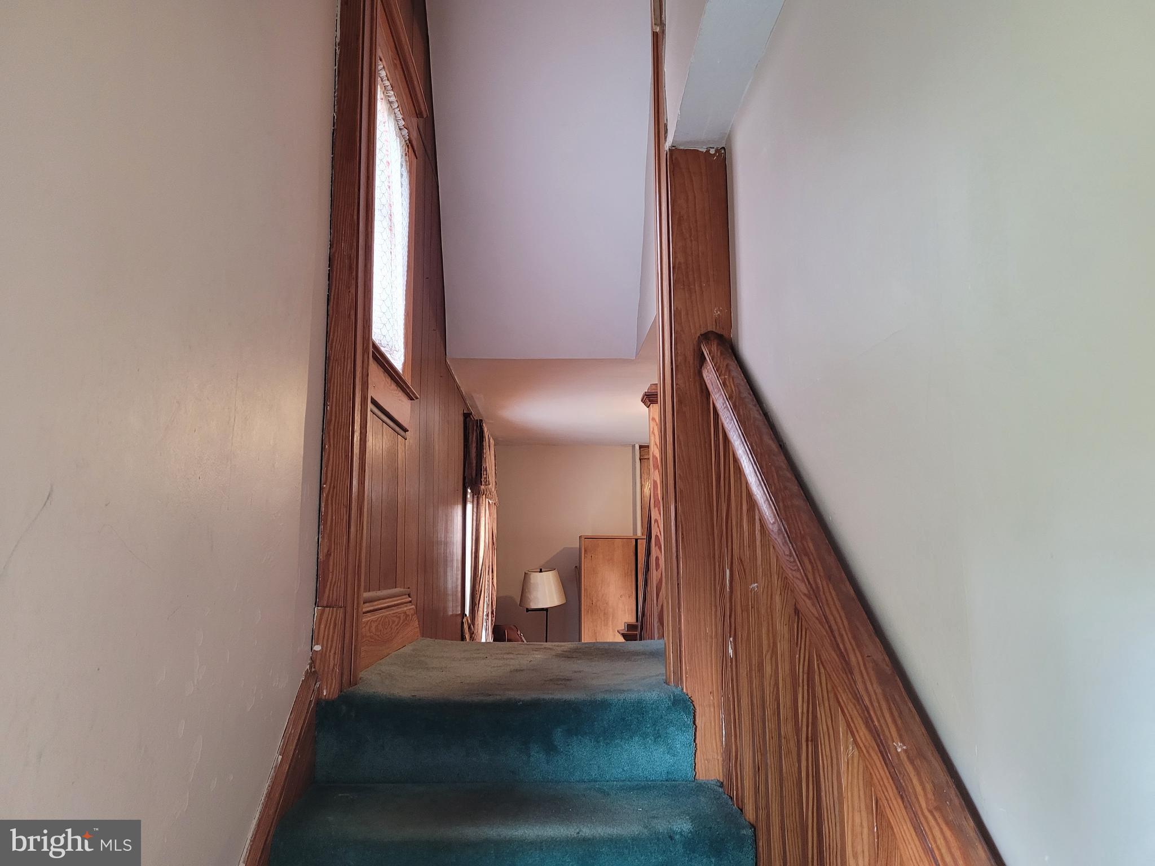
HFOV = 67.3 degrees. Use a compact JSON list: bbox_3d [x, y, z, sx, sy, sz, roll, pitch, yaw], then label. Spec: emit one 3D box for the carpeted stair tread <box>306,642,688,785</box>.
[{"bbox_3d":[-0.149,0.714,2.367,0.830,0.205,1.030,0,-9,-2],"label":"carpeted stair tread"}]

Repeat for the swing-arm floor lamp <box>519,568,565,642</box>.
[{"bbox_3d":[-0.231,1.653,5.713,0.320,1.500,0.320,0,-9,-2],"label":"swing-arm floor lamp"}]

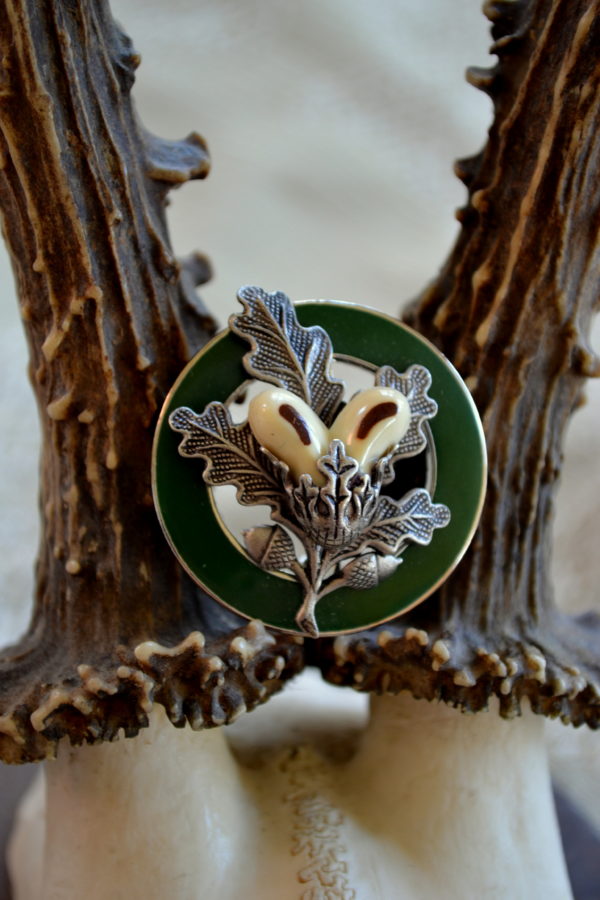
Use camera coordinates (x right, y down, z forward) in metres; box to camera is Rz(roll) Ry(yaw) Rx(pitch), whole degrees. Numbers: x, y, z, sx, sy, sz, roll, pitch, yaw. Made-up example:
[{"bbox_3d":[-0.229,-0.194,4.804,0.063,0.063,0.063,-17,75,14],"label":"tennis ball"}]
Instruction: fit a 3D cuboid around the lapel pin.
[{"bbox_3d":[0.002,0.001,0.213,0.040,0.042,0.011,0,0,0],"label":"lapel pin"}]

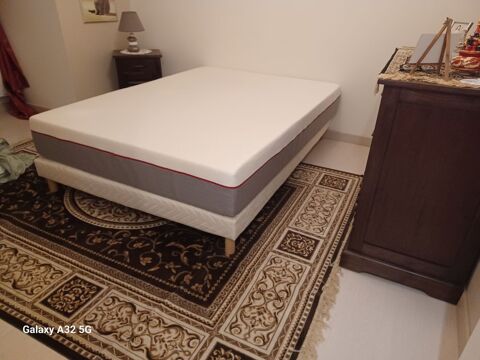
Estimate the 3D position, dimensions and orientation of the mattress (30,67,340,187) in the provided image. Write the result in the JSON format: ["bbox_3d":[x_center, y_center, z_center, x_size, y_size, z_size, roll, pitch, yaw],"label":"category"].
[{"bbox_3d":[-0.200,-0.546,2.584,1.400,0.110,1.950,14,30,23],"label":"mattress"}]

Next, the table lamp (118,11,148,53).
[{"bbox_3d":[-1.106,-1.512,3.551,0.259,0.376,0.259,-2,28,-8],"label":"table lamp"}]

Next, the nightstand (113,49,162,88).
[{"bbox_3d":[-1.023,-0.993,3.685,0.458,0.665,0.410,-2,28,-8],"label":"nightstand"}]

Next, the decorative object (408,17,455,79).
[{"bbox_3d":[0.795,-0.526,1.383,0.150,0.218,0.127,3,27,3],"label":"decorative object"}]

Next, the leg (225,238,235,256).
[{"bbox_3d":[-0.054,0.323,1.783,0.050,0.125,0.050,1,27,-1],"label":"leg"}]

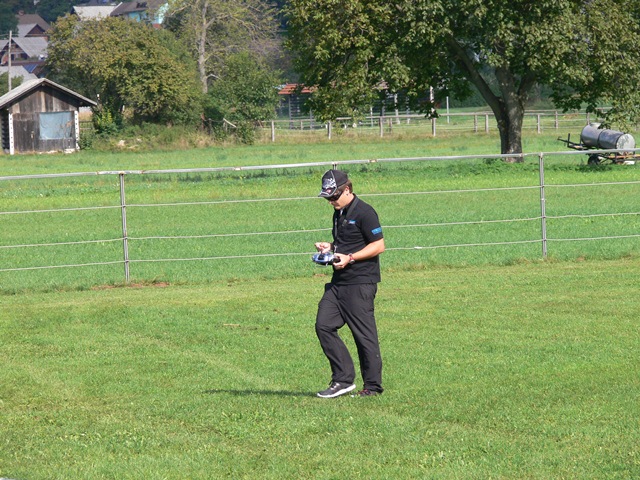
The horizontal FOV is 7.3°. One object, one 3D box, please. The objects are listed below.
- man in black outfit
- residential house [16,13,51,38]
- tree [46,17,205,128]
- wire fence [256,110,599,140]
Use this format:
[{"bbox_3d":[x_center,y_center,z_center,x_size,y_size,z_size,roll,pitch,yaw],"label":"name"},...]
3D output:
[{"bbox_3d":[0.228,0.336,38.800,0.500,1.740,0.520,-4,2,-30],"label":"man in black outfit"},{"bbox_3d":[-56.772,-41.262,1000.000,10.000,9.000,10.000,-3,2,-24],"label":"residential house"},{"bbox_3d":[-11.079,-9.266,285.000,8.800,7.000,8.200,-3,2,0],"label":"tree"},{"bbox_3d":[5.879,-6.234,275.000,18.700,1.200,0.150,-3,2,0],"label":"wire fence"}]

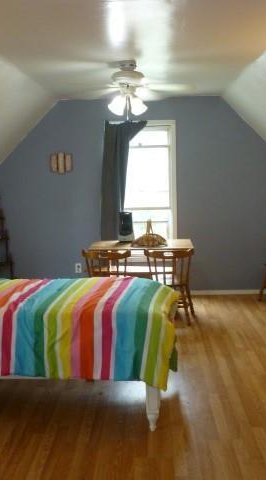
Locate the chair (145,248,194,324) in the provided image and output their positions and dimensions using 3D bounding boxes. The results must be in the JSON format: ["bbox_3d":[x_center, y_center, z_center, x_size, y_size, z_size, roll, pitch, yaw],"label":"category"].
[{"bbox_3d":[0.393,0.439,5.302,0.470,0.800,0.500,1,7,7],"label":"chair"}]

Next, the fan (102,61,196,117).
[{"bbox_3d":[-0.015,-1.233,4.199,1.120,0.450,1.120,0,7,2],"label":"fan"}]

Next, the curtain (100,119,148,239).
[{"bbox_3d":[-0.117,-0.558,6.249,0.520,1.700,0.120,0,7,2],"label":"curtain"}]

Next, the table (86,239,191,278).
[{"bbox_3d":[0.086,0.412,5.714,1.090,0.750,0.740,0,7,2],"label":"table"}]

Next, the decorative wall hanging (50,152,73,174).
[{"bbox_3d":[-0.877,-0.928,6.293,0.280,0.270,0.030,0,7,2],"label":"decorative wall hanging"}]

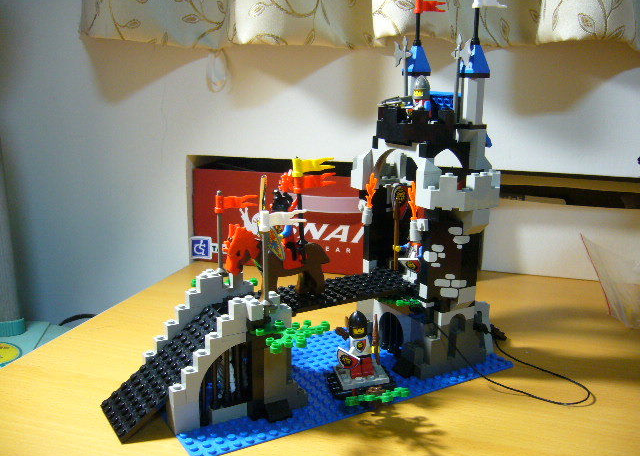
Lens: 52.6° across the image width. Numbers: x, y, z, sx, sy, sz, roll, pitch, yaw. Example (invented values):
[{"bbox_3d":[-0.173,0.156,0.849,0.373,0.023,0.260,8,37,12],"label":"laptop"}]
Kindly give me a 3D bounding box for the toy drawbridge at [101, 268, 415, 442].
[{"bbox_3d":[-0.036,0.074,0.449,0.220,0.080,0.064,-7,15,-31],"label":"toy drawbridge"}]

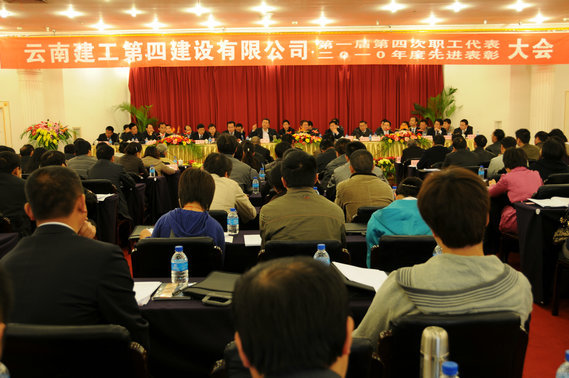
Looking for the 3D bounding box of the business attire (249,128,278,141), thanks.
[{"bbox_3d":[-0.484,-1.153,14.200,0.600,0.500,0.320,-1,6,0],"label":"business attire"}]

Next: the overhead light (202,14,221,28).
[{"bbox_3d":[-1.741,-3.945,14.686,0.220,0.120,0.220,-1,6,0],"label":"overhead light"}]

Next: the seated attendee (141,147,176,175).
[{"bbox_3d":[-1.771,-0.031,9.079,0.520,1.200,0.750,1,6,22],"label":"seated attendee"}]

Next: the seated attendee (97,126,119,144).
[{"bbox_3d":[-3.740,-0.771,13.075,0.500,1.108,0.700,0,6,0],"label":"seated attendee"}]

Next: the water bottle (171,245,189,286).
[{"bbox_3d":[-0.425,0.313,2.500,0.068,0.165,0.068,-1,6,0],"label":"water bottle"}]

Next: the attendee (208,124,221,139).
[{"bbox_3d":[-1.663,-0.935,14.569,0.500,1.200,0.600,-1,7,0],"label":"attendee"}]

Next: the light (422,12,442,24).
[{"bbox_3d":[3.523,-4.024,14.686,0.220,0.120,0.220,-1,6,0],"label":"light"}]

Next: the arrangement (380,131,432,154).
[{"bbox_3d":[2.673,-1.038,13.600,1.100,0.480,0.450,-1,6,0],"label":"arrangement"}]

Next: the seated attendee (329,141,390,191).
[{"bbox_3d":[0.633,0.216,5.362,0.500,1.268,0.780,-1,6,-8],"label":"seated attendee"}]

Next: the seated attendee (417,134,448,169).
[{"bbox_3d":[2.110,-0.141,8.831,0.500,1.265,0.780,-1,6,-8],"label":"seated attendee"}]

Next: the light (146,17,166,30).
[{"bbox_3d":[-3.060,-3.925,14.686,0.220,0.120,0.220,-1,6,0],"label":"light"}]

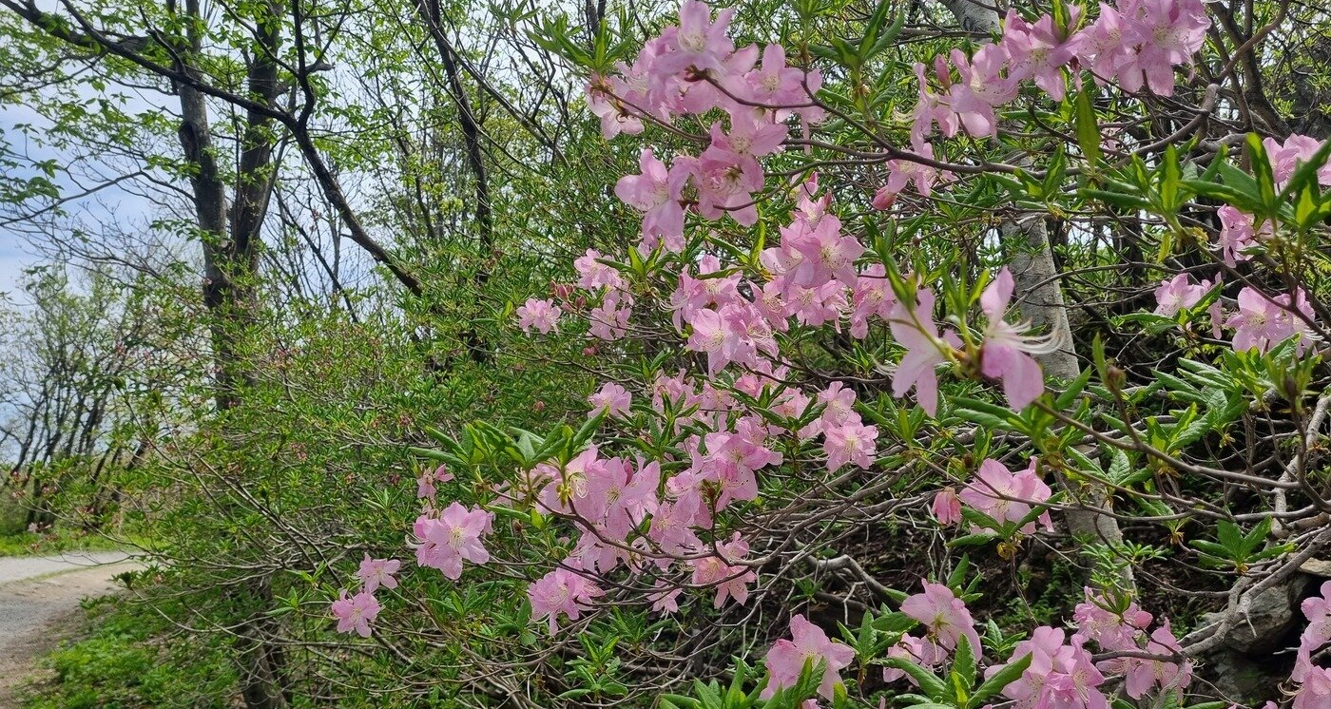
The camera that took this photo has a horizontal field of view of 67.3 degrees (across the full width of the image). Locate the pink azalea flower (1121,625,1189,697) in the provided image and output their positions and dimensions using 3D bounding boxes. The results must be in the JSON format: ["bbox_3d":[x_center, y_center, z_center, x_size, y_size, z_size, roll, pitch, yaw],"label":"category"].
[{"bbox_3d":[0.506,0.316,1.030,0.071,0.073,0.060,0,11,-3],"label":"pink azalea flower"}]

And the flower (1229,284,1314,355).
[{"bbox_3d":[0.618,-0.033,1.020,0.088,0.073,0.055,-4,-1,36],"label":"flower"}]

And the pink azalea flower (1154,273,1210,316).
[{"bbox_3d":[0.605,-0.065,1.170,0.068,0.061,0.048,-4,0,39],"label":"pink azalea flower"}]

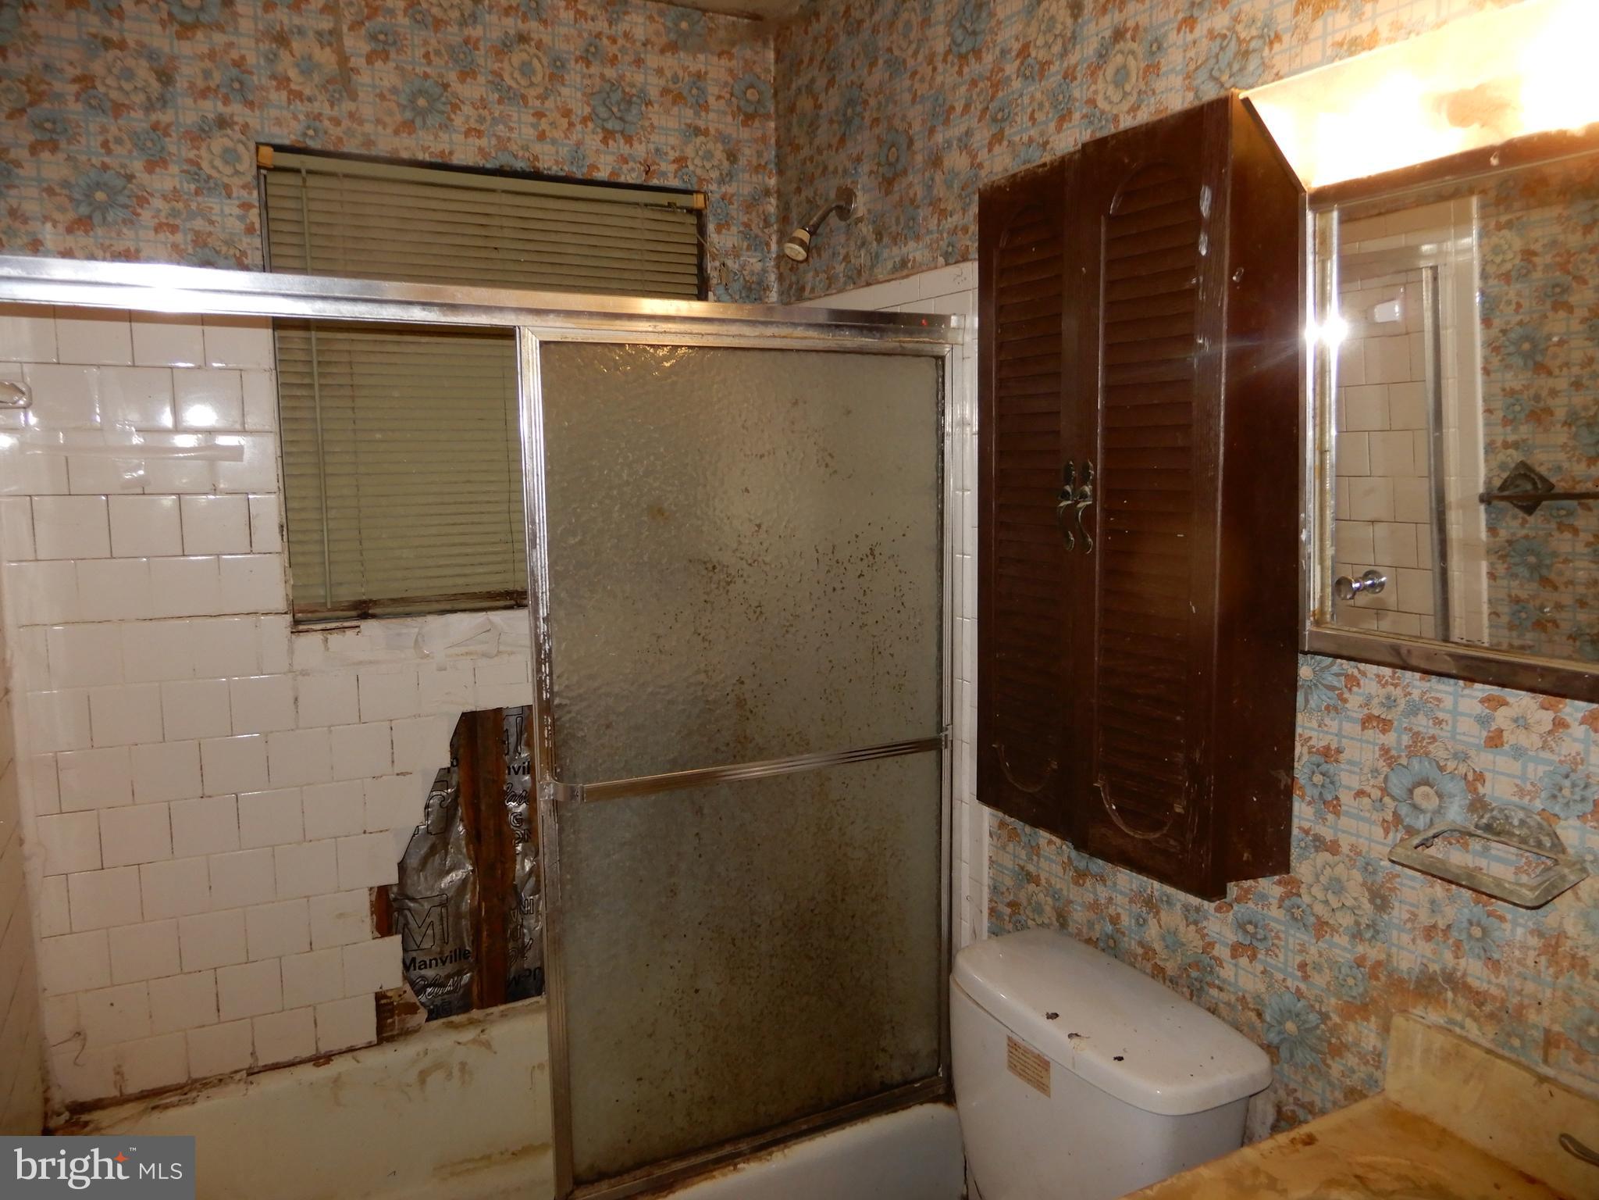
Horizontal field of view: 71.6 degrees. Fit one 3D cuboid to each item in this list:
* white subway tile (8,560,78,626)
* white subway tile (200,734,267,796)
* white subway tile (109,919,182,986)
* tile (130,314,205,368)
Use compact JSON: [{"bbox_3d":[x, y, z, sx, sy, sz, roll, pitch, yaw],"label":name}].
[{"bbox_3d":[-1.290,-0.012,1.892,0.098,0.108,0.009,-4,7,-27],"label":"white subway tile"},{"bbox_3d":[-1.046,0.303,2.052,0.108,0.108,0.009,-4,7,-27],"label":"white subway tile"},{"bbox_3d":[-1.177,0.629,1.997,0.107,0.107,0.010,-3,8,-24],"label":"white subway tile"},{"bbox_3d":[-1.078,-0.452,1.896,0.108,0.108,0.009,-4,9,-25],"label":"tile"}]

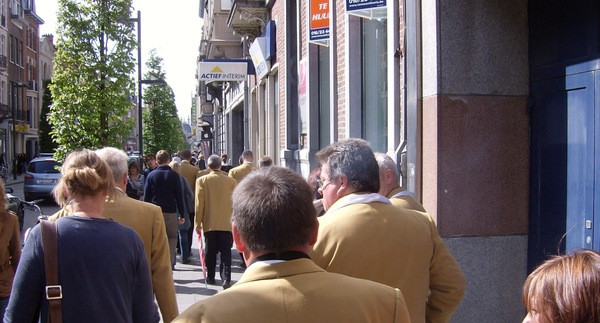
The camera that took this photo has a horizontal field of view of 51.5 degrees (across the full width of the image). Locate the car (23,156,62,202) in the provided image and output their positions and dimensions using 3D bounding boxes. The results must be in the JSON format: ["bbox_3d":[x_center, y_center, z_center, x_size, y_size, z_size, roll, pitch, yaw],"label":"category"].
[{"bbox_3d":[-9.930,0.635,25.816,1.880,1.660,4.750,0,1,-11],"label":"car"}]

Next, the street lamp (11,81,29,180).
[{"bbox_3d":[-18.488,-2.102,41.051,1.250,6.400,0.350,-1,1,-10],"label":"street lamp"}]

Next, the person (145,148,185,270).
[{"bbox_3d":[-2.082,0.736,9.600,0.600,1.800,0.420,0,1,-11],"label":"person"}]

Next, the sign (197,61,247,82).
[{"bbox_3d":[-2.021,-2.363,16.400,1.270,0.490,0.130,0,1,-8],"label":"sign"}]

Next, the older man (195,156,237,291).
[{"bbox_3d":[-1.129,0.786,8.350,0.570,1.740,0.420,0,1,-11],"label":"older man"}]

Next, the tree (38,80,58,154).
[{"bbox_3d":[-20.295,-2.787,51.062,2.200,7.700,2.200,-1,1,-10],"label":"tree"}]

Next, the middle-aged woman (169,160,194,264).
[{"bbox_3d":[-1.937,0.804,10.050,0.480,1.650,0.380,0,1,-11],"label":"middle-aged woman"}]

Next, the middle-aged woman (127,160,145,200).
[{"bbox_3d":[-2.937,0.806,11.113,0.500,1.630,0.330,-1,1,-12],"label":"middle-aged woman"}]

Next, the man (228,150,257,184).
[{"bbox_3d":[-0.813,0.728,9.714,0.570,1.800,0.360,-1,1,-10],"label":"man"}]

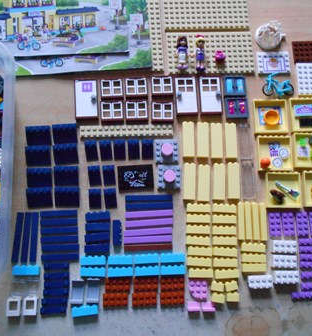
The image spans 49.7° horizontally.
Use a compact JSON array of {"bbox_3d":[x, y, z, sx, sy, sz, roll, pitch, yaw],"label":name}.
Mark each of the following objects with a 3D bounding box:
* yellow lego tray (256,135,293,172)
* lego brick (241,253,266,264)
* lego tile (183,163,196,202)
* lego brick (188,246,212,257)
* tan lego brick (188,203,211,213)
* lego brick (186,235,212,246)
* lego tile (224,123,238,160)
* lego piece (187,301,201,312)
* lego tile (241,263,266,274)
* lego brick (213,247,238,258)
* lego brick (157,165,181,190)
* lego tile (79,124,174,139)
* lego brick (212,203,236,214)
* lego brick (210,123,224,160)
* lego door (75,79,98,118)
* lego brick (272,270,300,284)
[{"bbox_3d":[0.167,-0.020,0.473,0.048,0.008,0.050,0,82,-2],"label":"yellow lego tray"},{"bbox_3d":[0.129,0.119,0.448,0.032,0.008,0.011,0,81,-3],"label":"lego brick"},{"bbox_3d":[0.045,0.018,0.459,0.016,0.008,0.049,0,81,-3],"label":"lego tile"},{"bbox_3d":[0.058,0.111,0.449,0.032,0.008,0.011,2,81,-2],"label":"lego brick"},{"bbox_3d":[0.057,0.054,0.458,0.032,0.008,0.011,0,81,-3],"label":"tan lego brick"},{"bbox_3d":[0.057,0.098,0.453,0.032,0.008,0.011,2,82,-2],"label":"lego brick"},{"bbox_3d":[0.104,-0.038,0.471,0.016,0.008,0.050,1,81,-3],"label":"lego tile"},{"bbox_3d":[0.048,0.178,0.434,0.016,0.008,0.010,1,81,-3],"label":"lego piece"},{"bbox_3d":[0.130,0.132,0.448,0.032,0.008,0.011,0,82,-2],"label":"lego tile"},{"bbox_3d":[0.092,0.112,0.450,0.032,0.008,0.011,3,81,-2],"label":"lego brick"},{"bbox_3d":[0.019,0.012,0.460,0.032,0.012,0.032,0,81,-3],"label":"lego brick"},{"bbox_3d":[-0.040,-0.050,0.468,0.128,0.005,0.016,-1,82,-2],"label":"lego tile"},{"bbox_3d":[0.092,0.055,0.459,0.032,0.008,0.011,2,81,-3],"label":"lego brick"},{"bbox_3d":[0.084,-0.038,0.471,0.016,0.008,0.050,0,81,-3],"label":"lego brick"},{"bbox_3d":[-0.097,-0.097,0.469,0.032,0.009,0.058,-2,81,-3],"label":"lego door"},{"bbox_3d":[0.173,0.145,0.447,0.032,0.011,0.016,0,82,-2],"label":"lego brick"}]

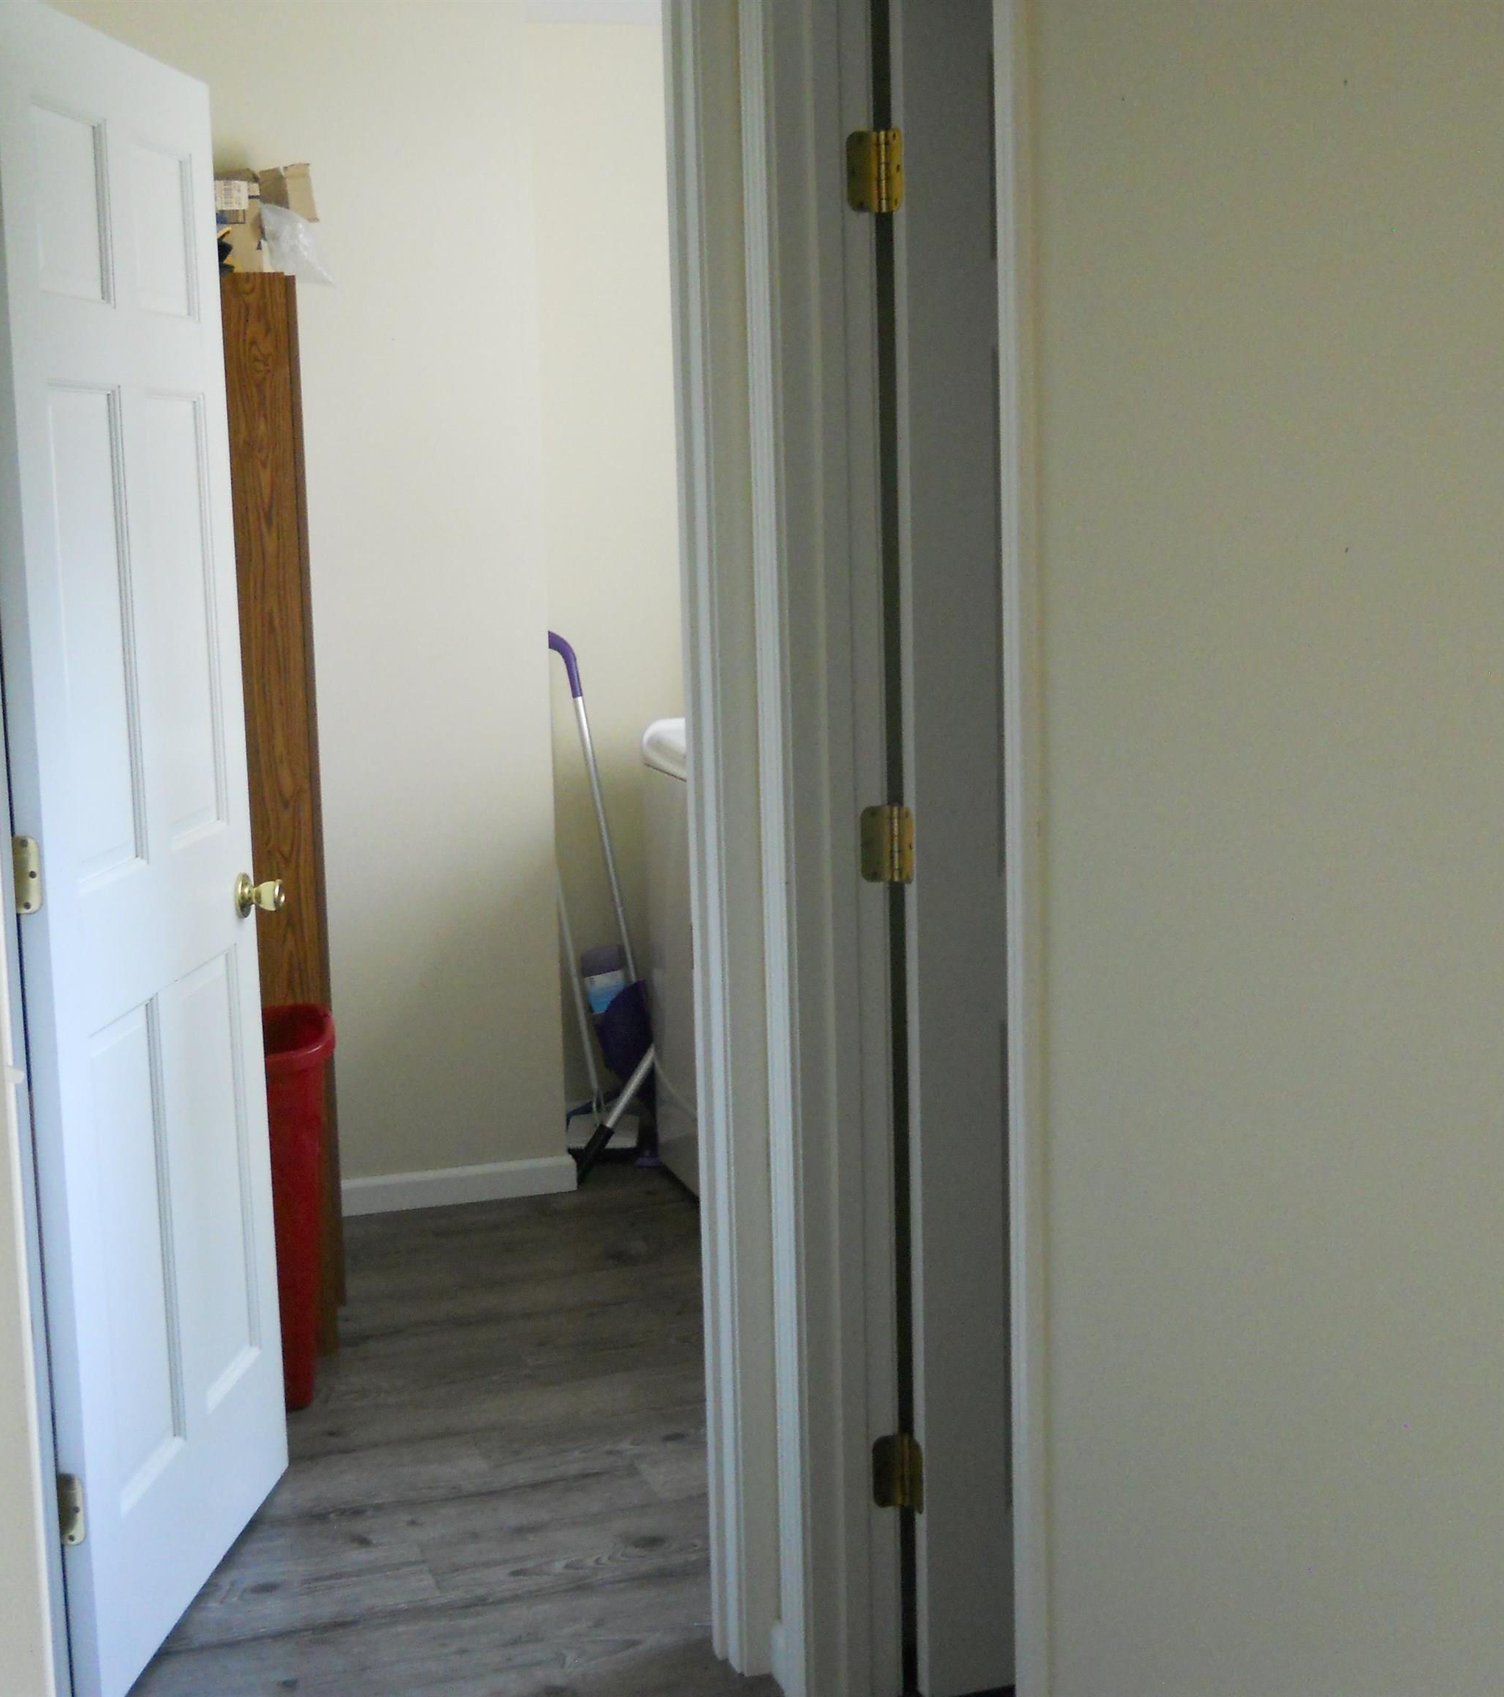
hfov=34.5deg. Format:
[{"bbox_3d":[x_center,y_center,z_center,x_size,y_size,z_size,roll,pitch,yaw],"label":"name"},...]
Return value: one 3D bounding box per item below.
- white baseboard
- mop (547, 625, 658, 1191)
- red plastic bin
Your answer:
[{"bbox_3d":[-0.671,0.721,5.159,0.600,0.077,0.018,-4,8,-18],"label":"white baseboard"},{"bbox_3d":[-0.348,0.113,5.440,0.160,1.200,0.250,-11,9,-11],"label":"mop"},{"bbox_3d":[-0.827,0.602,4.047,0.290,0.605,0.410,-3,7,-12],"label":"red plastic bin"}]

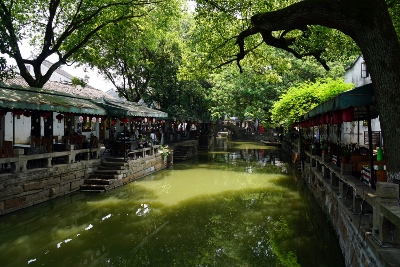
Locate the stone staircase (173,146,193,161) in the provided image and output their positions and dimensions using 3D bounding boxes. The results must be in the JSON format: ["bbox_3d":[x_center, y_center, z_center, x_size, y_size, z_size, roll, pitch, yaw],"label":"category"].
[{"bbox_3d":[-1.470,1.480,23.300,1.400,0.950,1.800,0,1,12],"label":"stone staircase"}]

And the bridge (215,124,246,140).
[{"bbox_3d":[4.800,-0.100,50.800,6.000,2.800,2.300,0,1,-6],"label":"bridge"}]

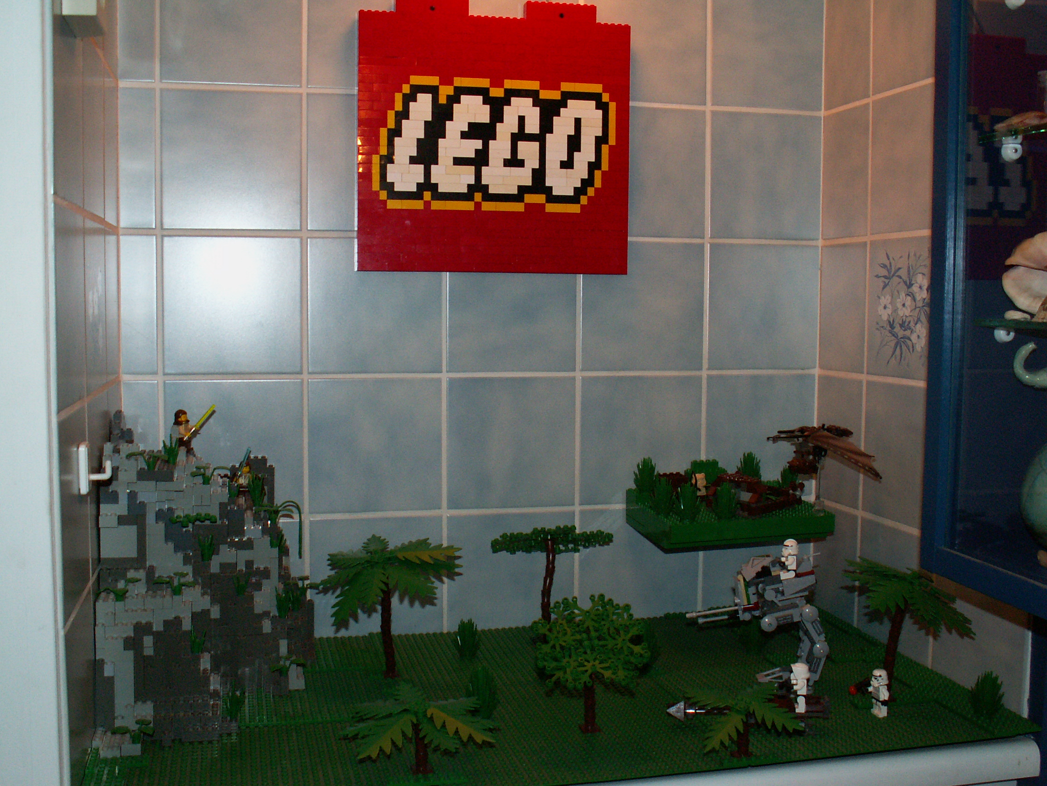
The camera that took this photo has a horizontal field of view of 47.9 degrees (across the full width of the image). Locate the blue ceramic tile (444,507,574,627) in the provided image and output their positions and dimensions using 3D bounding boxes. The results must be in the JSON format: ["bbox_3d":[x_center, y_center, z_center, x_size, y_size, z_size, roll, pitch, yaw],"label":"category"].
[{"bbox_3d":[-0.014,0.206,1.353,0.148,0.145,0.008,-1,4,-13],"label":"blue ceramic tile"}]

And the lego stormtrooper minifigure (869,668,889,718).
[{"bbox_3d":[0.322,0.271,1.065,0.016,0.041,0.022,-1,5,-13],"label":"lego stormtrooper minifigure"}]

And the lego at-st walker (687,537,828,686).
[{"bbox_3d":[0.223,0.212,1.127,0.144,0.147,0.072,0,4,-9],"label":"lego at-st walker"}]

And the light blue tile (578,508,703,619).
[{"bbox_3d":[0.135,0.203,1.387,0.149,0.141,0.008,-1,5,-13],"label":"light blue tile"}]

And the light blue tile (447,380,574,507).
[{"bbox_3d":[-0.013,0.056,1.339,0.149,0.149,0.008,-1,5,-13],"label":"light blue tile"}]

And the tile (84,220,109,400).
[{"bbox_3d":[-0.378,-0.075,1.032,0.008,0.149,0.150,-1,5,-13],"label":"tile"}]

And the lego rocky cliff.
[{"bbox_3d":[-0.295,0.158,1.133,0.200,0.259,0.306,-1,4,-13],"label":"lego rocky cliff"}]

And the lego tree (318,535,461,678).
[{"bbox_3d":[-0.141,0.216,1.175,0.149,0.132,0.136,-1,5,-13],"label":"lego tree"}]

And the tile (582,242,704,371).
[{"bbox_3d":[0.138,-0.100,1.364,0.148,0.148,0.008,-1,4,-13],"label":"tile"}]

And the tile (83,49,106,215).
[{"bbox_3d":[-0.381,-0.230,1.037,0.008,0.148,0.148,-1,4,-13],"label":"tile"}]

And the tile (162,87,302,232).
[{"bbox_3d":[-0.307,-0.244,1.244,0.149,0.149,0.008,-1,5,-13],"label":"tile"}]

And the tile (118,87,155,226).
[{"bbox_3d":[-0.406,-0.247,1.246,0.036,0.152,0.010,-1,5,-13],"label":"tile"}]

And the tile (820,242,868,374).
[{"bbox_3d":[0.377,-0.099,1.374,0.010,0.152,0.108,-1,5,-14],"label":"tile"}]

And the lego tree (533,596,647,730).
[{"bbox_3d":[0.058,0.238,1.030,0.107,0.118,0.105,0,4,0],"label":"lego tree"}]

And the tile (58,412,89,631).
[{"bbox_3d":[-0.348,0.088,0.905,0.010,0.152,0.152,-1,5,-13],"label":"tile"}]

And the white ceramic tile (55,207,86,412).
[{"bbox_3d":[-0.347,-0.065,0.893,0.010,0.152,0.152,-1,5,-13],"label":"white ceramic tile"}]

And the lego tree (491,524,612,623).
[{"bbox_3d":[0.030,0.215,1.286,0.126,0.120,0.108,-1,5,-13],"label":"lego tree"}]

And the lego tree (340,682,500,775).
[{"bbox_3d":[-0.083,0.272,0.942,0.125,0.063,0.115,-1,5,-13],"label":"lego tree"}]

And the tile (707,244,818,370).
[{"bbox_3d":[0.287,-0.103,1.415,0.144,0.152,0.010,-1,5,-13],"label":"tile"}]

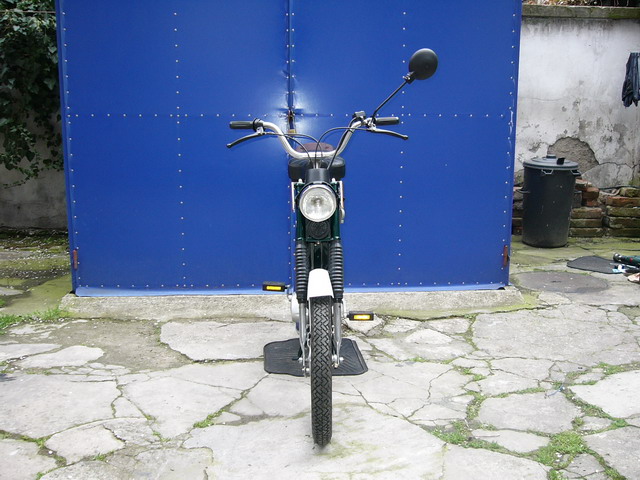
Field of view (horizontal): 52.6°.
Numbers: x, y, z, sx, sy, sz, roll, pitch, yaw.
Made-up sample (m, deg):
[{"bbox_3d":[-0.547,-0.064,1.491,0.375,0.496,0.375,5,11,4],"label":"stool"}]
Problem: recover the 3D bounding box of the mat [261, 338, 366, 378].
[{"bbox_3d":[-0.020,0.517,2.920,0.475,0.015,0.490,0,9,0],"label":"mat"}]

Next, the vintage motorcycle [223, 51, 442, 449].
[{"bbox_3d":[0.050,-0.082,2.622,0.770,1.295,1.700,0,10,-1],"label":"vintage motorcycle"}]

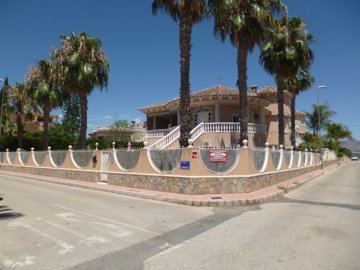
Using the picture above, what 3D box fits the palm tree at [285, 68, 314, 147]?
[{"bbox_3d":[11.492,-1.514,24.519,2.920,10.100,2.920,0,-5,0],"label":"palm tree"}]

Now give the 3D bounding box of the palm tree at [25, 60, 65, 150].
[{"bbox_3d":[-11.603,-1.687,21.523,3.240,9.940,3.240,0,-5,0],"label":"palm tree"}]

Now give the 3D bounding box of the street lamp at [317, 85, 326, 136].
[{"bbox_3d":[17.431,-1.002,30.457,1.150,10.300,0.300,-4,-6,37],"label":"street lamp"}]

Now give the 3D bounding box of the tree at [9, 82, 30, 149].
[{"bbox_3d":[-16.193,-0.845,25.164,2.400,8.880,2.400,0,-5,0],"label":"tree"}]

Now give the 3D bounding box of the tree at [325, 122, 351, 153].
[{"bbox_3d":[32.893,1.736,52.042,5.420,8.330,5.420,0,-5,0],"label":"tree"}]

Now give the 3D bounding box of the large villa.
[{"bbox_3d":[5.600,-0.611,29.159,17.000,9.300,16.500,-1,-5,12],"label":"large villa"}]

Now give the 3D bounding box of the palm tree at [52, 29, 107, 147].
[{"bbox_3d":[-7.154,-2.323,17.864,3.950,10.580,3.950,0,-5,0],"label":"palm tree"}]

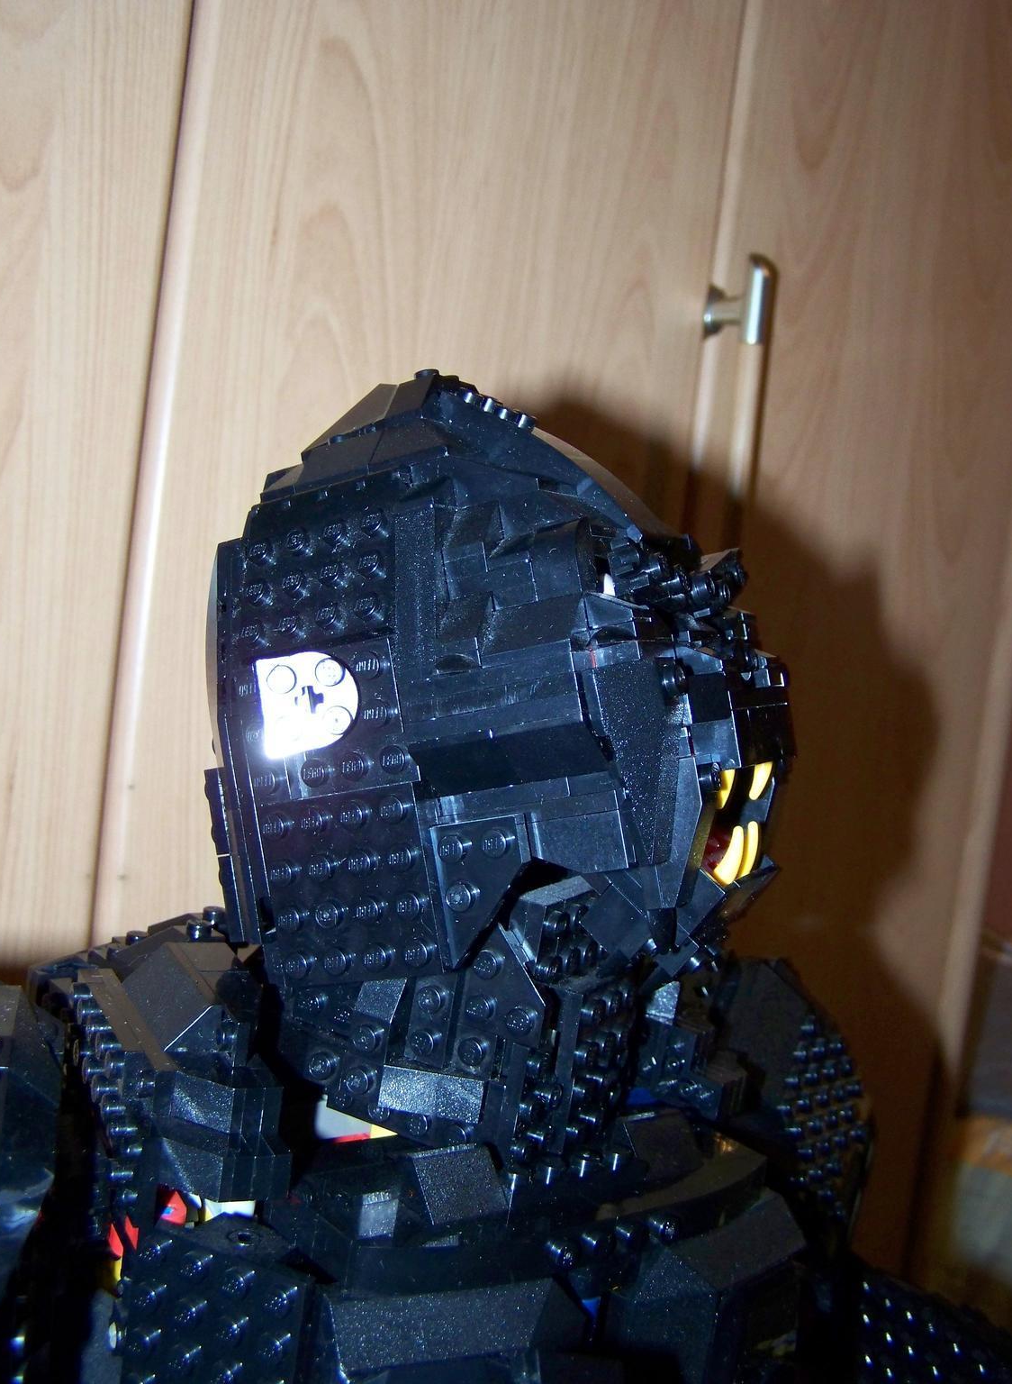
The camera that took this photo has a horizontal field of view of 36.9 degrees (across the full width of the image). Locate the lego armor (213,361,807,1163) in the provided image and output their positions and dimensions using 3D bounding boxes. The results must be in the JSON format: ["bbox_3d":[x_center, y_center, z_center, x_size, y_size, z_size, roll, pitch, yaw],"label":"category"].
[{"bbox_3d":[0.003,0.016,0.293,0.102,0.146,0.097,-10,-3,26],"label":"lego armor"}]

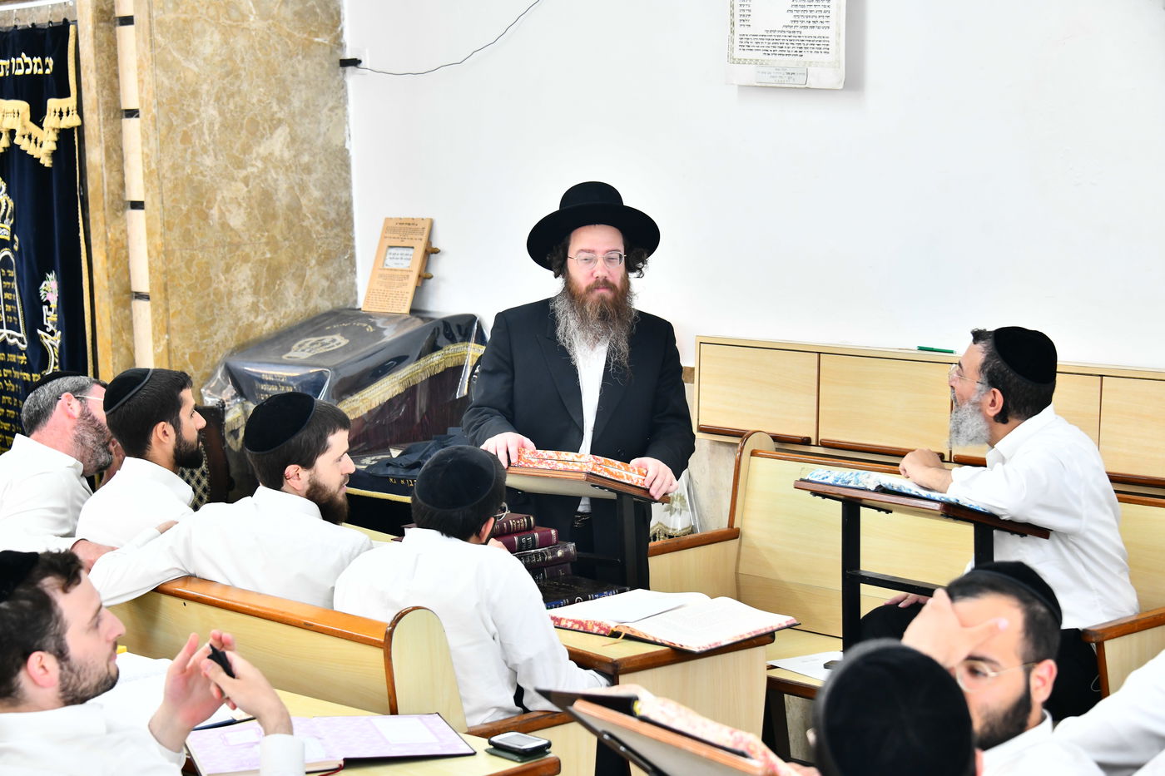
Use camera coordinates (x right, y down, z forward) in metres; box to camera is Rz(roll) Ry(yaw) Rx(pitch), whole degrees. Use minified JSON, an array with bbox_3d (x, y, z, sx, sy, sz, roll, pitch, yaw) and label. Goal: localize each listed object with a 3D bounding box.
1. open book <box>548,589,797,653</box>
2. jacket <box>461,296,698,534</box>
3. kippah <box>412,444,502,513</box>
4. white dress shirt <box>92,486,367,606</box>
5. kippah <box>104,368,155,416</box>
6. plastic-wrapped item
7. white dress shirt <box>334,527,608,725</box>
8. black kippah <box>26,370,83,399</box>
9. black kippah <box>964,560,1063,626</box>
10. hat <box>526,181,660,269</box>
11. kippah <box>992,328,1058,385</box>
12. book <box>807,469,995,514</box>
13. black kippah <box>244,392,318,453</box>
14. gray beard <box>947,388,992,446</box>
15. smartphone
[{"bbox_3d":[0.188,0.480,5.010,0.470,0.050,0.370,5,8,38],"label":"open book"},{"bbox_3d":[-0.010,0.140,5.830,0.580,0.740,0.400,-1,7,7],"label":"jacket"},{"bbox_3d":[-0.239,0.151,4.300,0.160,0.065,0.160,-7,44,7],"label":"kippah"},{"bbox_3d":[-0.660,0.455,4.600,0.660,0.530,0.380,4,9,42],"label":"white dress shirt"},{"bbox_3d":[-0.990,0.000,5.050,0.150,0.062,0.150,-45,8,-6],"label":"kippah"},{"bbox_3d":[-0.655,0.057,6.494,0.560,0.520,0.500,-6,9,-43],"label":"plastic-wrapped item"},{"bbox_3d":[-0.215,0.478,4.420,0.480,0.540,0.380,5,8,38],"label":"white dress shirt"},{"bbox_3d":[-1.188,-0.010,5.250,0.155,0.060,0.155,-17,-7,-6],"label":"black kippah"},{"bbox_3d":[0.679,0.306,3.580,0.165,0.065,0.165,44,-20,-31],"label":"black kippah"},{"bbox_3d":[0.028,-0.420,5.870,0.335,0.140,0.360,-3,-24,0],"label":"hat"},{"bbox_3d":[0.945,-0.072,4.950,0.170,0.075,0.170,39,10,-5],"label":"kippah"},{"bbox_3d":[0.735,0.234,5.113,0.290,0.050,0.420,14,-4,-41],"label":"book"},{"bbox_3d":[-0.608,0.060,4.650,0.165,0.070,0.165,-36,24,-12],"label":"black kippah"},{"bbox_3d":[0.804,0.064,4.850,0.105,0.125,0.130,9,9,19],"label":"gray beard"},{"bbox_3d":[-0.104,0.589,3.835,0.066,0.014,0.100,-6,9,-43],"label":"smartphone"}]

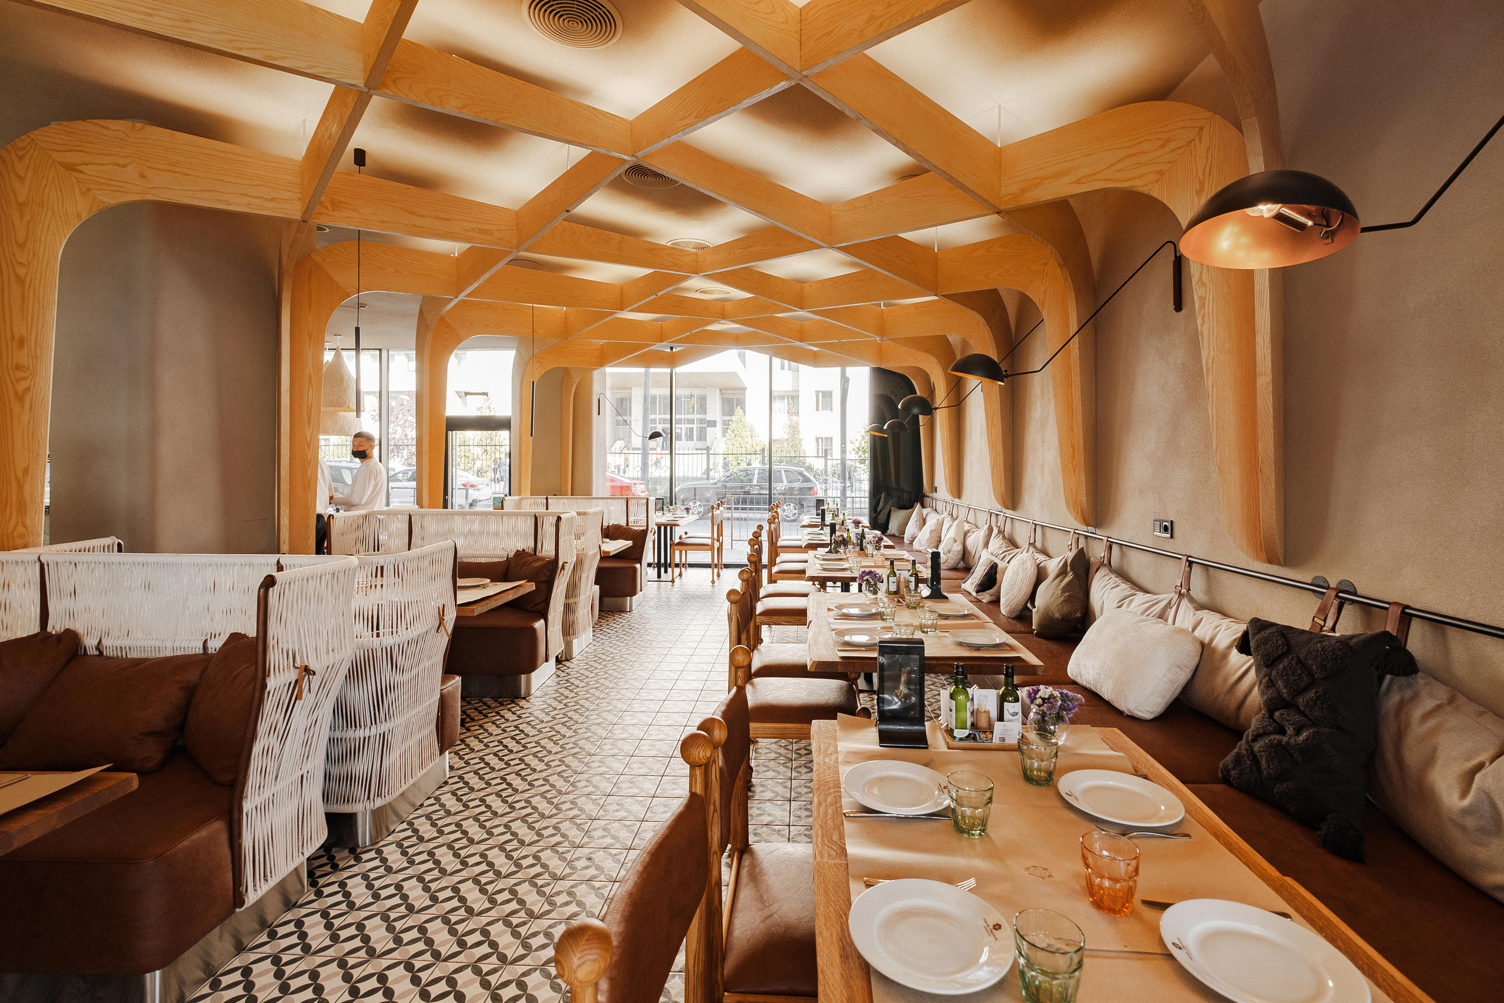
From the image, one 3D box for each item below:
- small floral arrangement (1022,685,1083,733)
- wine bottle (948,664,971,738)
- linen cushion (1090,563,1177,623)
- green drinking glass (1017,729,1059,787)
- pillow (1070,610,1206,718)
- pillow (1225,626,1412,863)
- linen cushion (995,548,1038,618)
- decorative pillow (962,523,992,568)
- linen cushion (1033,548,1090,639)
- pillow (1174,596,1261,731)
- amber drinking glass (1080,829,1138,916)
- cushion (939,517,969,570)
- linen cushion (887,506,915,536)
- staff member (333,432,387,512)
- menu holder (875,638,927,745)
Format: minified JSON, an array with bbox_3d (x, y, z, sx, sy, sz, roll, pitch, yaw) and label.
[{"bbox_3d":[0.750,0.538,1.577,0.140,0.130,0.120,0,3,5],"label":"small floral arrangement"},{"bbox_3d":[0.528,0.500,1.592,0.052,0.182,0.052,0,3,5],"label":"wine bottle"},{"bbox_3d":[1.885,0.579,3.057,0.192,0.455,0.737,6,4,4],"label":"linen cushion"},{"bbox_3d":[0.626,0.565,1.369,0.086,0.092,0.086,0,3,5],"label":"green drinking glass"},{"bbox_3d":[1.526,0.637,2.523,0.140,0.350,0.480,30,4,0],"label":"pillow"},{"bbox_3d":[1.558,0.611,1.724,0.172,0.485,0.434,13,-2,-20],"label":"pillow"},{"bbox_3d":[1.752,0.536,4.072,0.141,0.434,0.404,17,3,-1],"label":"linen cushion"},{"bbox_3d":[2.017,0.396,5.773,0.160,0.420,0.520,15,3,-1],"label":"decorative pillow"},{"bbox_3d":[1.792,0.537,3.561,0.162,0.465,0.394,17,0,-11],"label":"linen cushion"},{"bbox_3d":[1.825,0.619,2.314,0.192,0.455,0.737,6,4,4],"label":"pillow"},{"bbox_3d":[0.560,0.587,0.976,0.086,0.092,0.086,0,3,5],"label":"amber drinking glass"},{"bbox_3d":[1.839,0.383,5.738,0.150,0.440,0.430,17,2,-6],"label":"cushion"},{"bbox_3d":[1.952,0.259,8.255,0.420,0.410,0.140,2,-8,25],"label":"linen cushion"},{"bbox_3d":[-3.404,0.291,5.479,0.424,1.757,0.485,-2,3,-22],"label":"staff member"},{"bbox_3d":[0.380,0.478,1.597,0.120,0.245,0.110,0,3,5],"label":"menu holder"}]

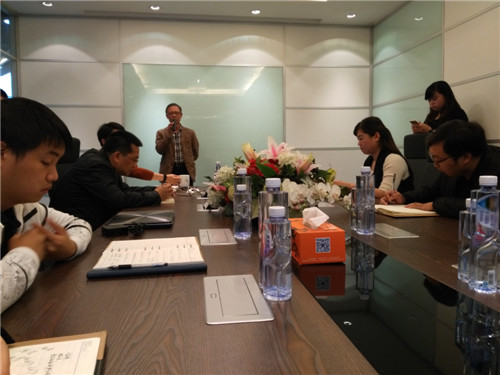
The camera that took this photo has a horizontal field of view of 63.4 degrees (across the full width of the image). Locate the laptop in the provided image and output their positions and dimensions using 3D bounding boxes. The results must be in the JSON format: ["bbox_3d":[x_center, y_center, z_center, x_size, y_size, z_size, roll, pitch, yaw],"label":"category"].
[{"bbox_3d":[-0.435,0.141,1.657,0.250,0.025,0.375,-1,5,-6],"label":"laptop"}]

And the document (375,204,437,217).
[{"bbox_3d":[0.709,0.110,1.960,0.230,0.015,0.330,-1,4,-13],"label":"document"}]

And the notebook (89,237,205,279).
[{"bbox_3d":[-0.277,0.190,1.136,0.275,0.020,0.335,-2,5,-13],"label":"notebook"}]

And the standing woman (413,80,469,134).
[{"bbox_3d":[1.589,-0.077,3.410,0.420,1.622,0.470,-3,5,-25],"label":"standing woman"}]

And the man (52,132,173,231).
[{"bbox_3d":[-0.786,0.265,2.372,0.740,1.182,0.520,-1,5,-10],"label":"man"}]

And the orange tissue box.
[{"bbox_3d":[0.168,0.143,1.106,0.118,0.081,0.200,-1,4,-8],"label":"orange tissue box"}]

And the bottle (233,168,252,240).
[{"bbox_3d":[-0.029,0.054,1.444,0.062,0.235,0.062,-1,5,-8],"label":"bottle"}]

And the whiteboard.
[{"bbox_3d":[-0.561,-0.725,5.131,2.031,1.620,0.030,-1,5,-8],"label":"whiteboard"}]

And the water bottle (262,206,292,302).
[{"bbox_3d":[0.056,0.130,0.823,0.059,0.183,0.059,-1,5,-8],"label":"water bottle"}]

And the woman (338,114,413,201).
[{"bbox_3d":[0.748,0.199,2.470,0.700,1.260,0.480,-1,4,-10],"label":"woman"}]

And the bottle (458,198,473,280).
[{"bbox_3d":[0.480,0.113,0.860,0.059,0.176,0.059,-1,4,-8],"label":"bottle"}]

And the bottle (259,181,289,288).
[{"bbox_3d":[0.051,0.097,0.897,0.063,0.236,0.063,-1,5,-8],"label":"bottle"}]

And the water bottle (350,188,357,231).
[{"bbox_3d":[0.401,0.067,1.481,0.057,0.174,0.057,-1,4,-8],"label":"water bottle"}]

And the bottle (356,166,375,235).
[{"bbox_3d":[0.403,0.046,1.398,0.064,0.229,0.064,-1,4,-8],"label":"bottle"}]

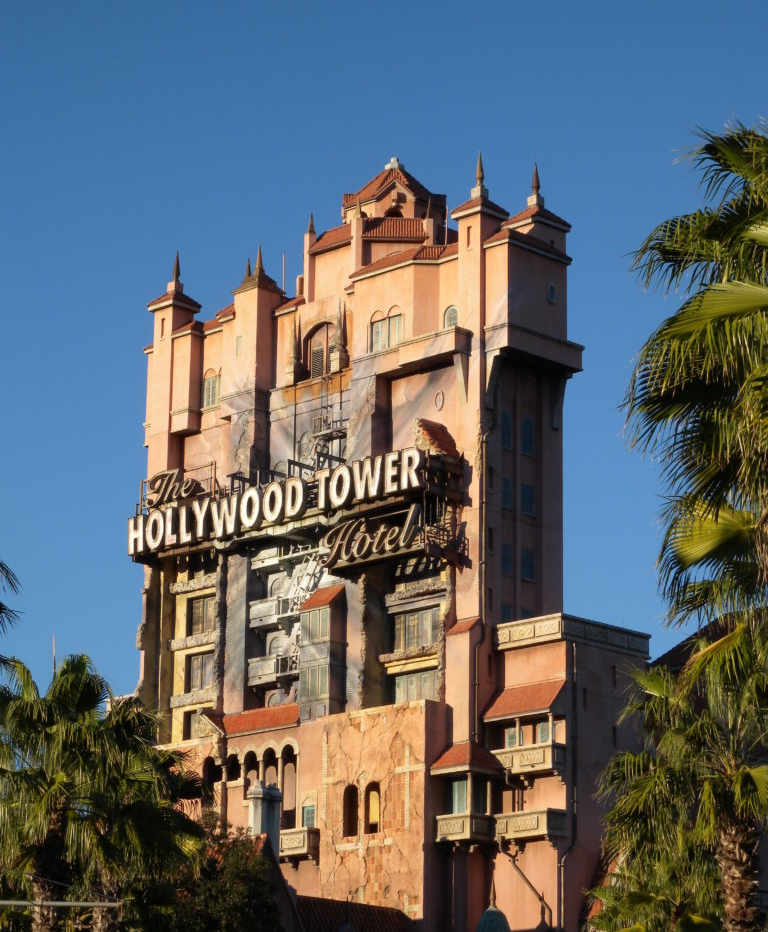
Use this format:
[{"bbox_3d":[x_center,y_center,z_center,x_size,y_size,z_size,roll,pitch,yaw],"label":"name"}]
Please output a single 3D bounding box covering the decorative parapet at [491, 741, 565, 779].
[{"bbox_3d":[6.977,14.257,147.010,1.000,1.218,4.007,15,-21,-43],"label":"decorative parapet"}]

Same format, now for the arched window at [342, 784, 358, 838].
[{"bbox_3d":[-1.505,17.069,150.554,0.400,2.636,1.078,15,-21,-43],"label":"arched window"}]

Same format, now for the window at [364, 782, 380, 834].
[{"bbox_3d":[-0.420,16.270,144.451,1.115,2.543,0.364,-14,-21,43],"label":"window"}]

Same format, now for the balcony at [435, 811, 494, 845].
[{"bbox_3d":[3.749,17.069,141.990,2.149,1.323,1.522,-14,-21,43],"label":"balcony"}]

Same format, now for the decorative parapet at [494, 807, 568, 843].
[{"bbox_3d":[7.025,17.263,145.822,1.382,1.269,3.472,15,-21,-43],"label":"decorative parapet"}]

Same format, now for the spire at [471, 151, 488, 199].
[{"bbox_3d":[4.958,-15.019,156.553,0.700,2.546,0.700,15,-21,-43],"label":"spire"}]

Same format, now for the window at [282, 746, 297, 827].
[{"bbox_3d":[-4.491,15.783,149.440,1.015,4.203,0.416,-14,-21,43],"label":"window"}]

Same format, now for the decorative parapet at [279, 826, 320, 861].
[{"bbox_3d":[-4.036,18.355,147.558,2.062,1.402,0.936,-14,-21,43],"label":"decorative parapet"}]

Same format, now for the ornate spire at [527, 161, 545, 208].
[{"bbox_3d":[7.874,-14.614,157.315,0.700,2.469,0.700,15,-21,-43],"label":"ornate spire"}]

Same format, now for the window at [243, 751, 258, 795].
[{"bbox_3d":[-6.445,15.383,151.551,1.109,2.392,0.416,-14,-21,43],"label":"window"}]

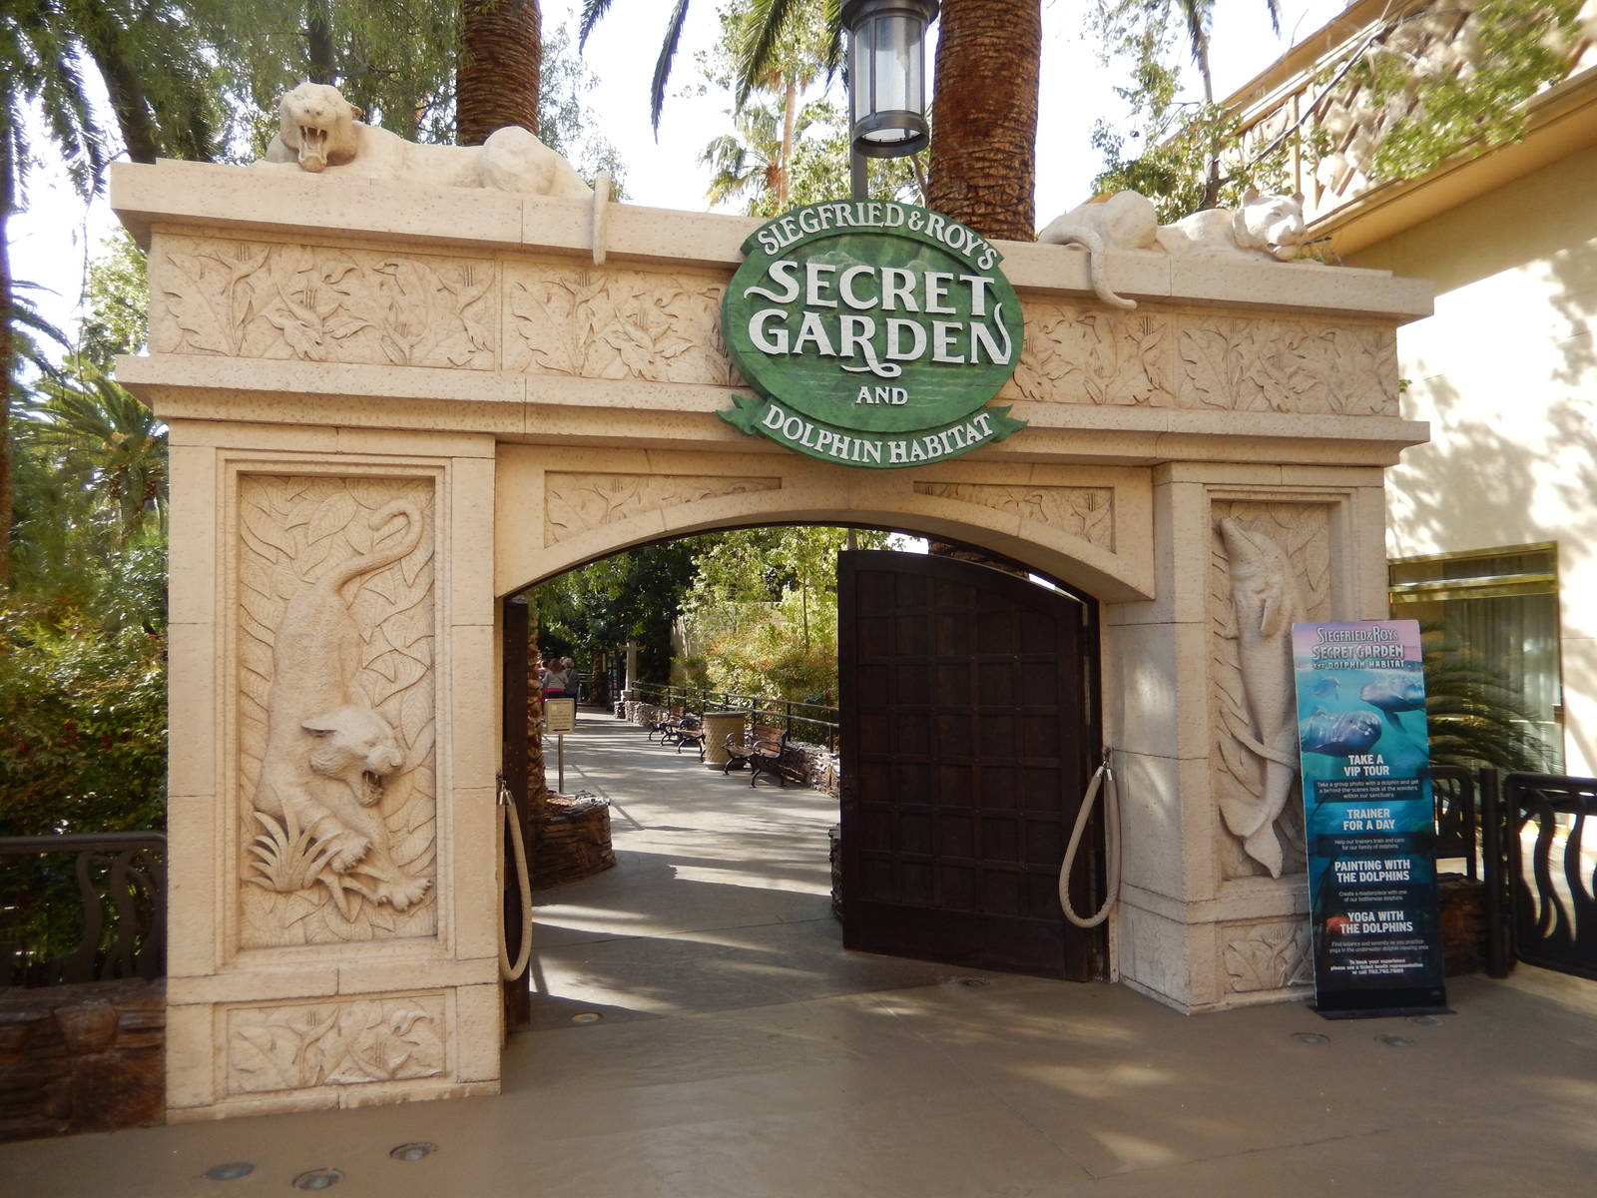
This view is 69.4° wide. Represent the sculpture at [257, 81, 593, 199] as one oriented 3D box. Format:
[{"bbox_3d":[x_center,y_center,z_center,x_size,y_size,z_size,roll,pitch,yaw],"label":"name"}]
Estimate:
[{"bbox_3d":[-1.531,-1.832,4.807,1.320,0.480,0.500,0,-3,-15],"label":"sculpture"}]

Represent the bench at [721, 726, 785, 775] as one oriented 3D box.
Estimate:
[{"bbox_3d":[-0.604,2.170,16.232,0.600,0.750,1.850,0,-3,-15],"label":"bench"}]

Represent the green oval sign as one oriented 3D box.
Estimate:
[{"bbox_3d":[0.352,-1.155,4.984,1.410,1.170,0.130,0,-3,-15],"label":"green oval sign"}]

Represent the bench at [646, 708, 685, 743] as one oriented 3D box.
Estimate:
[{"bbox_3d":[-2.690,2.547,23.671,0.600,0.750,1.830,0,-3,-15],"label":"bench"}]

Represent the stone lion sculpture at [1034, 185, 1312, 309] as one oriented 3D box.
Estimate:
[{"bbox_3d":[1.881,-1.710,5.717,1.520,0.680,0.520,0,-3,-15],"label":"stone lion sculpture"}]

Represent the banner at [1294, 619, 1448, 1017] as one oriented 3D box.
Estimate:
[{"bbox_3d":[2.798,1.023,5.588,0.630,1.860,0.200,-1,-3,-3],"label":"banner"}]

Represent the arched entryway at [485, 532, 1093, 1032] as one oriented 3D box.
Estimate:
[{"bbox_3d":[0.204,0.775,5.479,3.120,2.420,0.600,0,-3,-15],"label":"arched entryway"}]

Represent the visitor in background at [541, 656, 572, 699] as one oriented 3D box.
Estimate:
[{"bbox_3d":[-5.934,2.299,28.367,0.520,1.660,0.340,0,-3,-11],"label":"visitor in background"}]

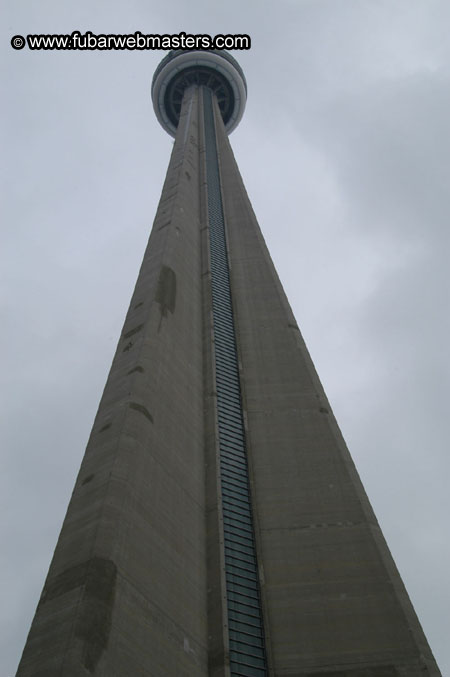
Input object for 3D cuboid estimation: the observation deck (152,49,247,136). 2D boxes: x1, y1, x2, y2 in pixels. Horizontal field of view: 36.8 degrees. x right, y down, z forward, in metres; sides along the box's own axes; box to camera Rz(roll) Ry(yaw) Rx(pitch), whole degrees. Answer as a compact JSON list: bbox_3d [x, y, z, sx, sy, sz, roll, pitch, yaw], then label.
[{"bbox_3d":[-12.267,-119.040,331.891,47.000,28.000,47.000,-1,-57,-2],"label":"observation deck"}]

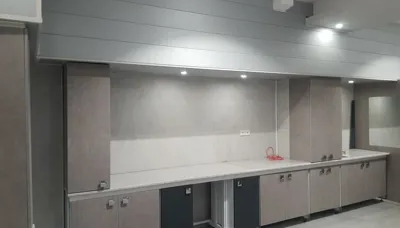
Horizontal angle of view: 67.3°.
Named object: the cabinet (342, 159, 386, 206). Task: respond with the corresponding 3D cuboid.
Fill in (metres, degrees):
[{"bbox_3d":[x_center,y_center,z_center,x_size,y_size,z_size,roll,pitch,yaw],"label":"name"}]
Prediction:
[{"bbox_3d":[2.833,1.222,5.680,1.343,0.715,0.600,0,-1,-29],"label":"cabinet"}]

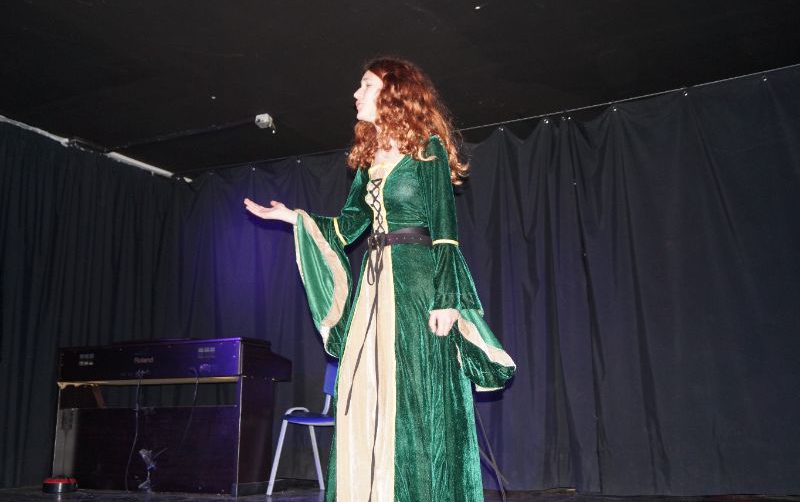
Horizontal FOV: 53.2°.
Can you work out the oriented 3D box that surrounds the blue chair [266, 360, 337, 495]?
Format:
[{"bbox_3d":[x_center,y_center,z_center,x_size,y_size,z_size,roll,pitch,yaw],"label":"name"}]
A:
[{"bbox_3d":[-0.386,0.986,4.638,0.530,0.810,0.540,-8,-14,32],"label":"blue chair"}]

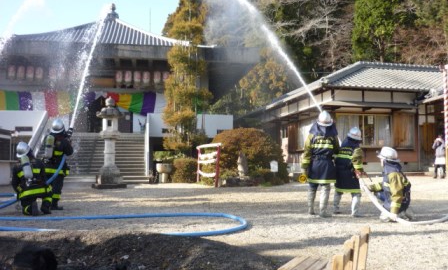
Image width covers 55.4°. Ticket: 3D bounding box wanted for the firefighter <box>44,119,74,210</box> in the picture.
[{"bbox_3d":[-3.101,0.559,8.040,0.500,1.720,0.480,-1,-1,25],"label":"firefighter"}]

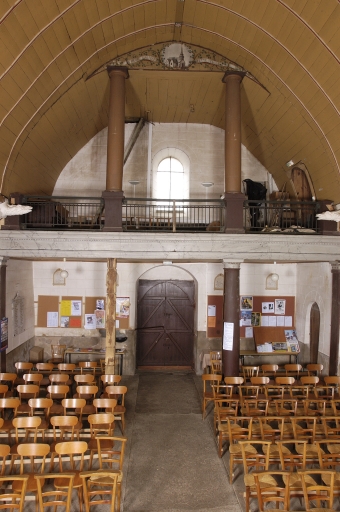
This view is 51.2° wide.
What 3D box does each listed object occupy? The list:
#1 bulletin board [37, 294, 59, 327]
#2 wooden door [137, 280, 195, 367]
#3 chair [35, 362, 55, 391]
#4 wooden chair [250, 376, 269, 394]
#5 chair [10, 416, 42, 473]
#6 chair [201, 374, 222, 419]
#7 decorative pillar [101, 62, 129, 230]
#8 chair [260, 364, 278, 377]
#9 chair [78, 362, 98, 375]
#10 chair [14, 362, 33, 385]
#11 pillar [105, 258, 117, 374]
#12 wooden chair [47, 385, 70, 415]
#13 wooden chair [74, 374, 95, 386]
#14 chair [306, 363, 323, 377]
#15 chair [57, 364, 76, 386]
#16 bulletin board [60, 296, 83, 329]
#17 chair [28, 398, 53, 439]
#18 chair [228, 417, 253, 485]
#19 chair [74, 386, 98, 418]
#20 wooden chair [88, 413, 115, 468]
[{"bbox_3d":[-3.357,1.543,9.820,0.590,0.890,0.030,1,-2,-3],"label":"bulletin board"},{"bbox_3d":[-0.113,2.100,10.909,1.724,2.691,0.100,1,-1,-3],"label":"wooden door"},{"bbox_3d":[-2.958,2.945,8.223,0.420,0.780,0.470,1,-2,-3],"label":"chair"},{"bbox_3d":[1.974,3.039,7.499,0.430,0.790,0.450,1,-1,-3],"label":"wooden chair"},{"bbox_3d":[-2.159,2.838,5.185,0.420,0.780,0.470,1,-2,-5],"label":"chair"},{"bbox_3d":[0.923,2.955,7.463,0.420,0.780,0.470,1,-2,-2],"label":"chair"},{"bbox_3d":[-1.197,-2.357,8.062,0.470,3.673,0.470,1,-1,-3],"label":"decorative pillar"},{"bbox_3d":[2.339,2.942,8.039,0.430,0.820,0.480,1,-2,-1],"label":"chair"},{"bbox_3d":[-1.862,2.864,7.971,0.430,0.820,0.480,1,-2,-7],"label":"chair"},{"bbox_3d":[-3.484,2.952,8.279,0.430,0.790,0.450,1,-1,-3],"label":"chair"},{"bbox_3d":[-1.286,1.673,7.756,0.210,3.238,0.210,1,-2,-3],"label":"pillar"},{"bbox_3d":[-2.170,2.937,6.713,0.430,0.790,0.450,1,-1,-3],"label":"wooden chair"},{"bbox_3d":[-1.739,2.850,7.050,0.430,0.820,0.480,1,-2,-6],"label":"wooden chair"},{"bbox_3d":[3.613,3.099,8.604,0.430,0.790,0.450,1,-1,-3],"label":"chair"},{"bbox_3d":[-2.323,2.864,7.820,0.430,0.820,0.480,1,-2,-5],"label":"chair"},{"bbox_3d":[-2.804,1.626,10.199,0.591,0.903,0.030,1,-1,-3],"label":"bulletin board"},{"bbox_3d":[-2.220,2.866,5.935,0.420,0.780,0.470,1,-2,-5],"label":"chair"},{"bbox_3d":[1.037,2.807,5.084,0.420,0.820,0.450,1,-2,-1],"label":"chair"},{"bbox_3d":[-1.510,2.832,6.391,0.430,0.820,0.480,1,-2,-8],"label":"chair"},{"bbox_3d":[-1.041,2.854,5.310,0.420,0.780,0.470,1,-2,-7],"label":"wooden chair"}]

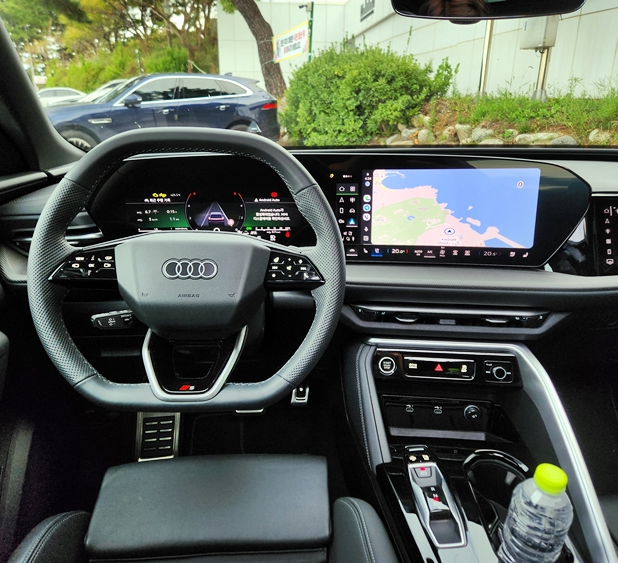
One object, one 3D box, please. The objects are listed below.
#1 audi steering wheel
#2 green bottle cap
[{"bbox_3d":[-0.144,-0.013,0.598,0.370,0.335,0.090,0,-6,1],"label":"audi steering wheel"},{"bbox_3d":[0.251,0.204,0.518,0.030,0.014,0.030,1,19,0],"label":"green bottle cap"}]

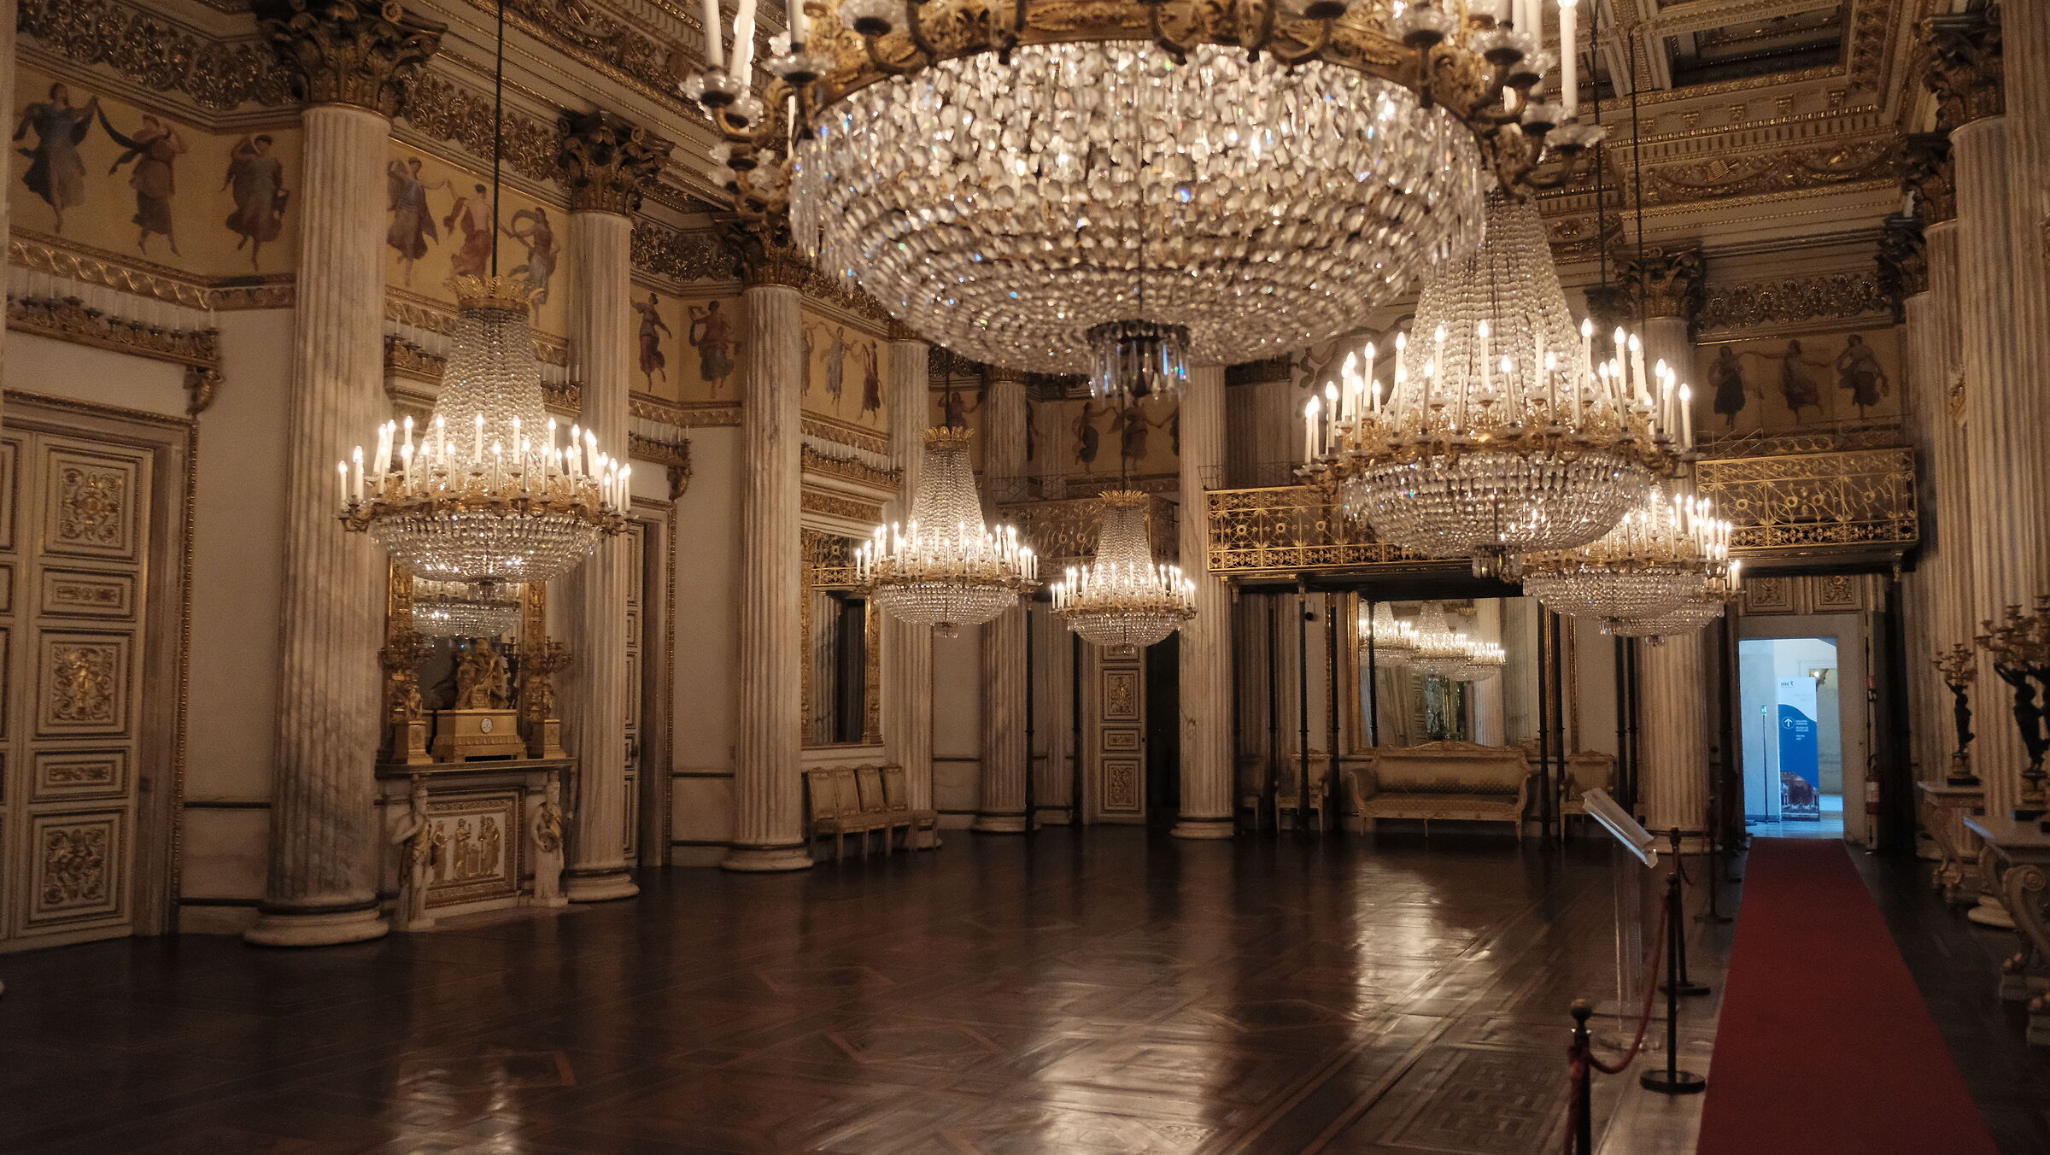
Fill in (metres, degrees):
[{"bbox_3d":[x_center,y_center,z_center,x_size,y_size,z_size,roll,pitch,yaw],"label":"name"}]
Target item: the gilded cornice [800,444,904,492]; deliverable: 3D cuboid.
[{"bbox_3d":[-2.023,-1.208,17.743,0.300,0.330,2.100,-3,-5,26],"label":"gilded cornice"}]

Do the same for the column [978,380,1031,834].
[{"bbox_3d":[-0.251,0.353,21.102,0.923,6.118,0.923,0,-5,0],"label":"column"}]

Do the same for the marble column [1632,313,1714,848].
[{"bbox_3d":[7.469,0.077,17.810,0.923,6.118,0.923,-2,-5,26],"label":"marble column"}]

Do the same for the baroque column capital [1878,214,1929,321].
[{"bbox_3d":[10.056,-3.489,17.036,0.988,0.840,0.988,-2,-5,26],"label":"baroque column capital"}]

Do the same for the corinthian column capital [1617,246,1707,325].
[{"bbox_3d":[7.466,-3.359,18.091,0.929,0.820,0.929,-2,-5,26],"label":"corinthian column capital"}]

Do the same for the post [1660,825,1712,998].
[{"bbox_3d":[3.897,1.971,9.109,0.311,0.944,0.311,-2,-5,26],"label":"post"}]

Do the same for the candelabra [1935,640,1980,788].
[{"bbox_3d":[7.904,1.161,13.025,0.375,1.203,0.375,-2,-5,26],"label":"candelabra"}]

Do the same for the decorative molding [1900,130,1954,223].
[{"bbox_3d":[8.679,-3.671,14.296,0.929,0.820,0.929,-2,-5,26],"label":"decorative molding"}]

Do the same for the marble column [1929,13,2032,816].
[{"bbox_3d":[7.587,-0.838,11.770,0.988,6.975,0.988,-2,-5,26],"label":"marble column"}]

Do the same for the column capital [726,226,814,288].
[{"bbox_3d":[-2.734,-3.492,16.904,0.988,0.840,0.988,-2,-5,26],"label":"column capital"}]

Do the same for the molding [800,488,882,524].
[{"bbox_3d":[-2.103,-0.804,17.800,0.059,0.247,1.705,-2,-5,26],"label":"molding"}]

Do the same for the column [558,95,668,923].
[{"bbox_3d":[-3.966,-0.636,14.114,0.988,6.975,0.988,-2,-5,26],"label":"column"}]

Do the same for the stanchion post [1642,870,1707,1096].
[{"bbox_3d":[2.877,1.784,6.849,0.291,0.938,0.291,-2,-5,26],"label":"stanchion post"}]

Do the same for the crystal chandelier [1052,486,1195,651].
[{"bbox_3d":[1.116,-0.072,17.576,1.639,1.859,1.639,0,-5,0],"label":"crystal chandelier"}]

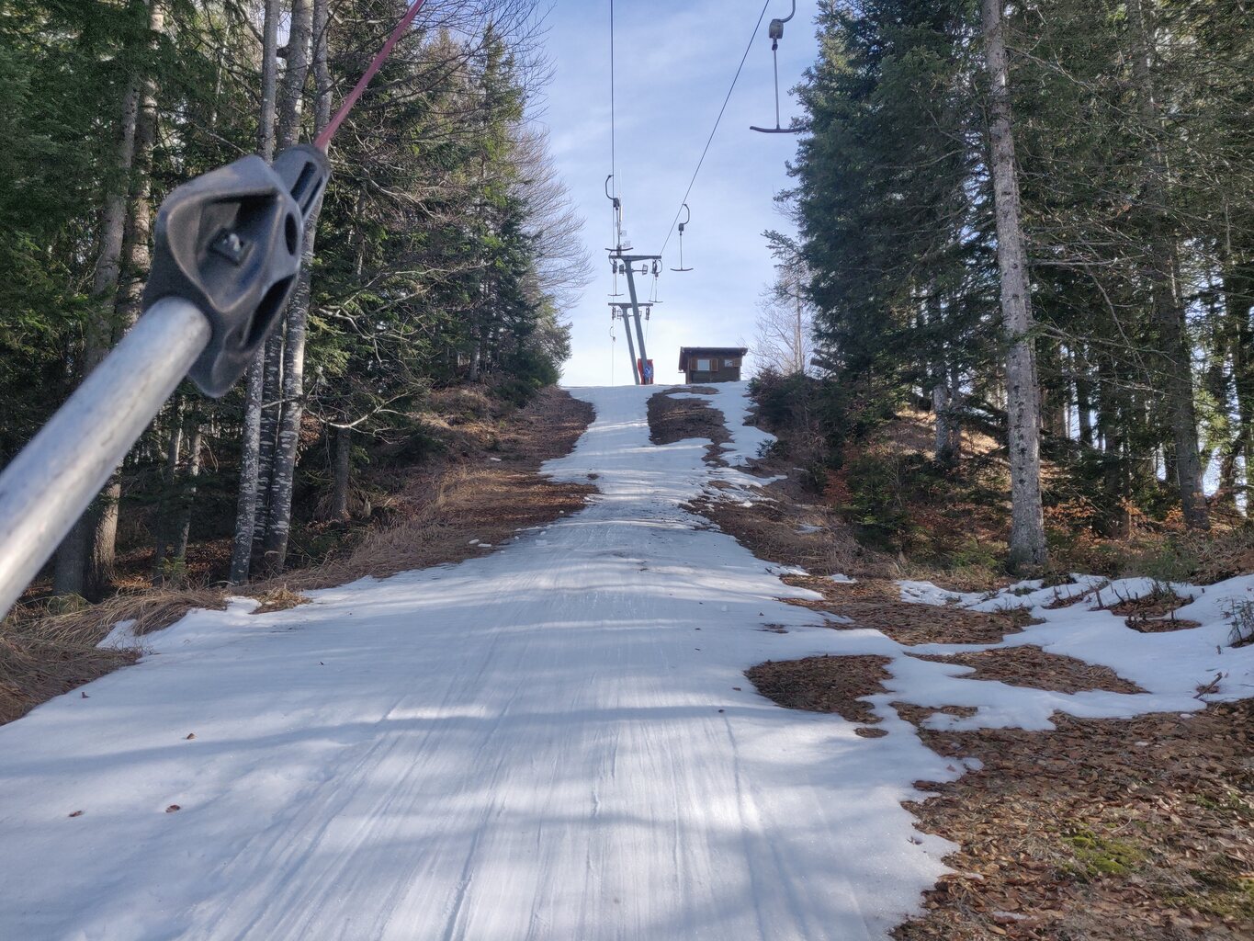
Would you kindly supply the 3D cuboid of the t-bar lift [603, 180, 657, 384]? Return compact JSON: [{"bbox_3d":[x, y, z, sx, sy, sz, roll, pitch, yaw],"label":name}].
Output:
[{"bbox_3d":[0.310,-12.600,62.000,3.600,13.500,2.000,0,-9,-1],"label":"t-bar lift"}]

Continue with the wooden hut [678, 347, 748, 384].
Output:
[{"bbox_3d":[6.350,-7.200,67.300,4.750,2.850,3.800,0,-10,3],"label":"wooden hut"}]

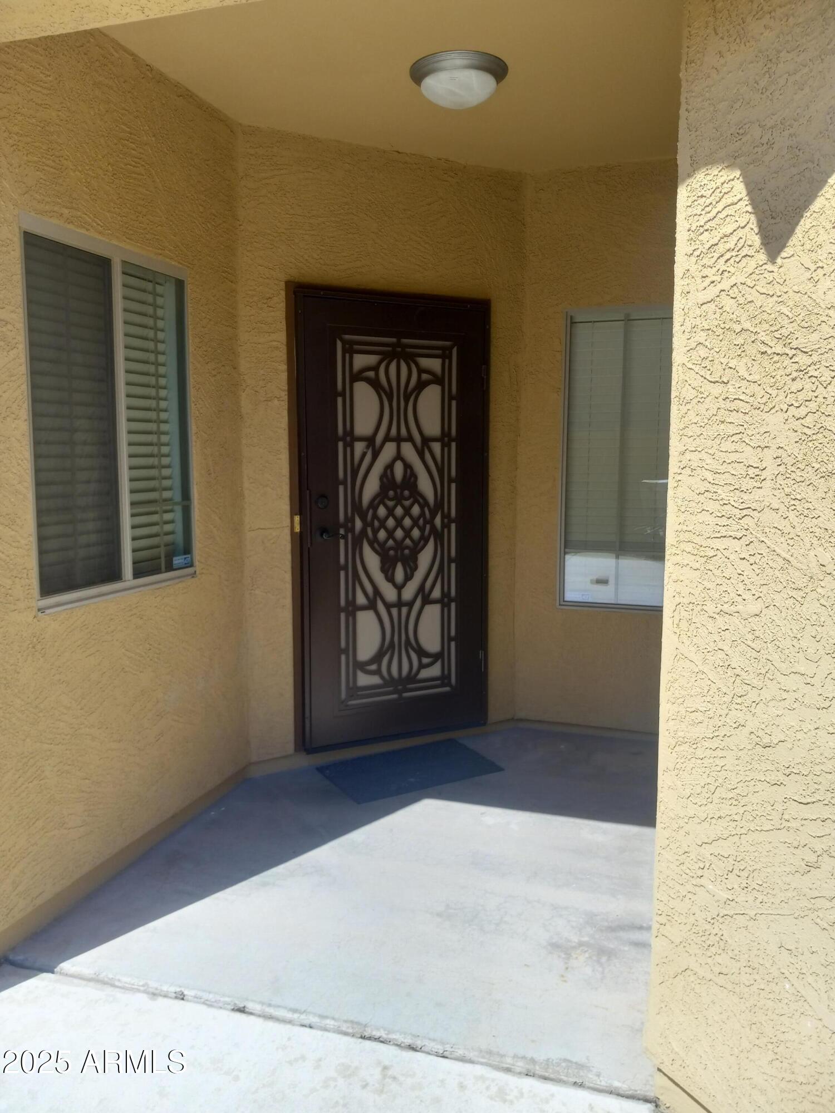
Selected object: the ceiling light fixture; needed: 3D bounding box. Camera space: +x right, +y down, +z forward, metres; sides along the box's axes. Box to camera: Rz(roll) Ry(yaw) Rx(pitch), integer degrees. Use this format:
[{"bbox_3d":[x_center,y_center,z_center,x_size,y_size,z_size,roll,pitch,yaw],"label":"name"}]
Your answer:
[{"bbox_3d":[0.146,-1.640,3.043,0.343,0.108,0.343,0,7,0],"label":"ceiling light fixture"}]

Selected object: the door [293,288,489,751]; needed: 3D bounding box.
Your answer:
[{"bbox_3d":[-0.083,-0.146,4.061,0.975,2.070,0.080,-4,8,-27],"label":"door"}]

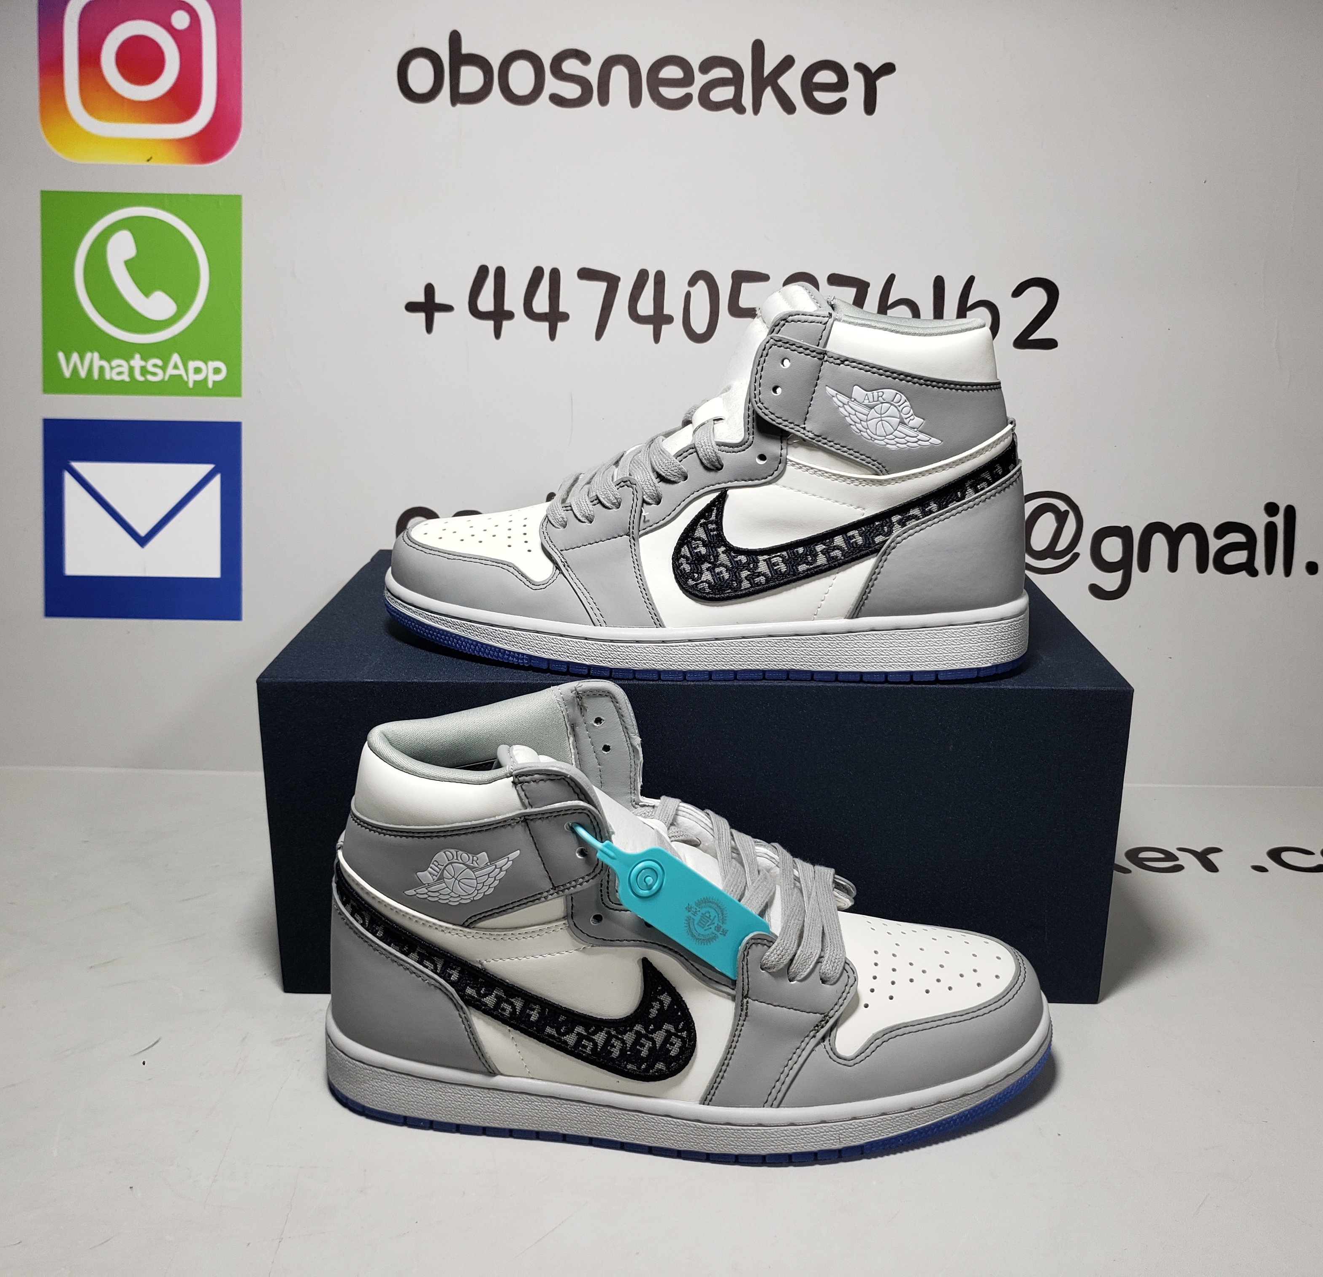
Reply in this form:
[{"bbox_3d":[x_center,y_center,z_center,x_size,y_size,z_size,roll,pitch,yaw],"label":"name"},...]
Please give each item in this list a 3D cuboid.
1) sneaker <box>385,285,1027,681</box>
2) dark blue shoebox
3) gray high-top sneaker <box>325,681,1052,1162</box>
[{"bbox_3d":[0.014,-0.072,0.554,0.290,0.158,0.107,2,18,7],"label":"sneaker"},{"bbox_3d":[0.015,0.056,0.658,0.363,0.149,0.227,0,18,1],"label":"dark blue shoebox"},{"bbox_3d":[0.012,0.103,0.496,0.291,0.159,0.108,1,18,2],"label":"gray high-top sneaker"}]

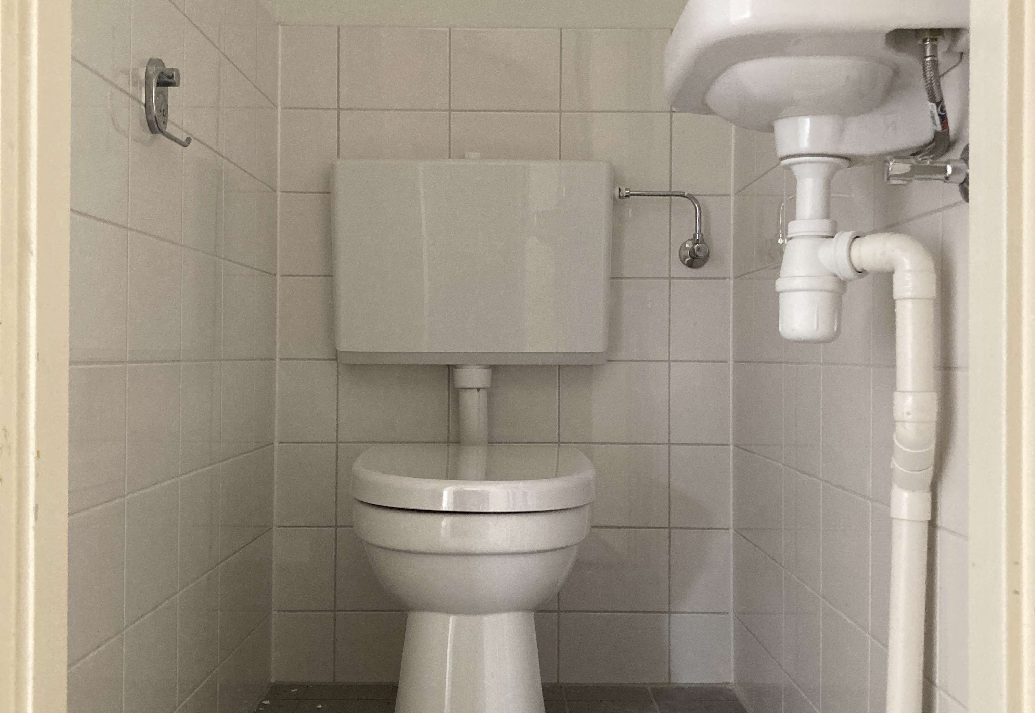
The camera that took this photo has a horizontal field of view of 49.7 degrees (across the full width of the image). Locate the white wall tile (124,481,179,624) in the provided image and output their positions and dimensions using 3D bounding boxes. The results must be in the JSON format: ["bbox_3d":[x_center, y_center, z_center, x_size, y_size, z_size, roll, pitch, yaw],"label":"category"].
[{"bbox_3d":[-0.444,0.232,1.348,0.010,0.147,0.194,0,0,0],"label":"white wall tile"}]

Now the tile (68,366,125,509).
[{"bbox_3d":[-0.445,0.082,1.159,0.010,0.148,0.202,0,0,0],"label":"tile"}]

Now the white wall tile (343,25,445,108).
[{"bbox_3d":[-0.222,-0.522,2.029,0.200,0.149,0.010,0,0,0],"label":"white wall tile"}]

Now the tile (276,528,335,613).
[{"bbox_3d":[-0.382,0.383,2.019,0.108,0.148,0.010,0,0,0],"label":"tile"}]

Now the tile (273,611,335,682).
[{"bbox_3d":[-0.381,0.521,2.014,0.106,0.129,0.010,0,0,0],"label":"tile"}]

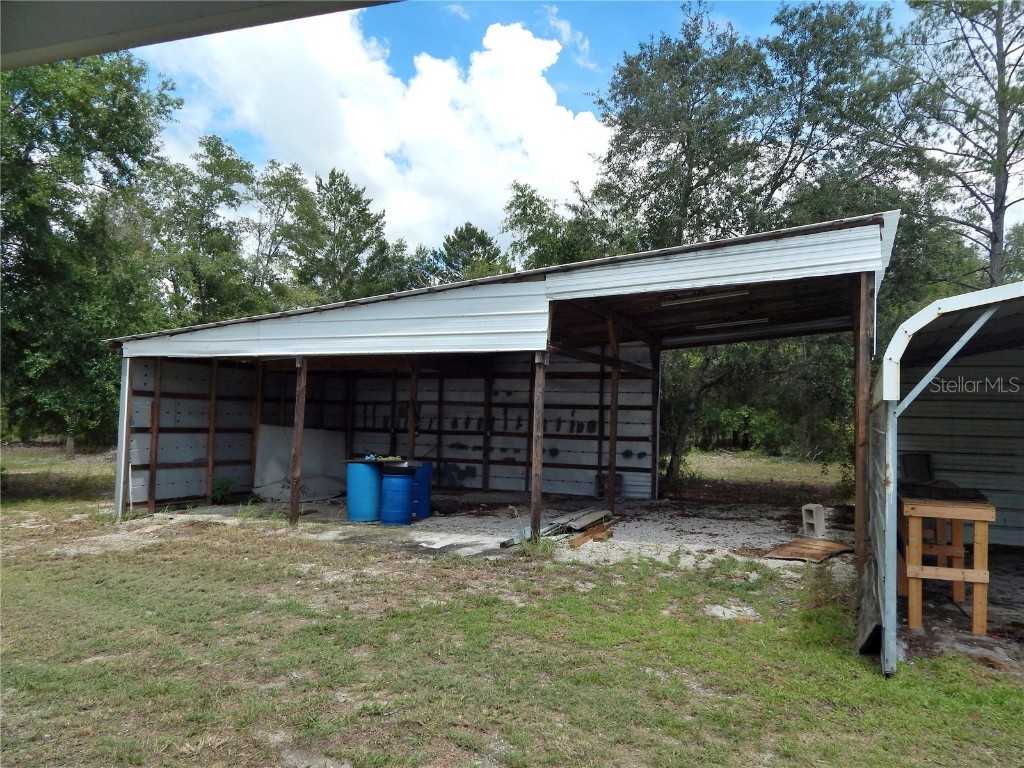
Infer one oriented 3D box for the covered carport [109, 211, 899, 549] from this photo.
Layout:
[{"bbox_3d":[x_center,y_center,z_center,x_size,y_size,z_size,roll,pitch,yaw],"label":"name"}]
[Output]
[{"bbox_3d":[-0.101,0.243,12.604,11.383,3.862,6.255,0,-3,23],"label":"covered carport"}]

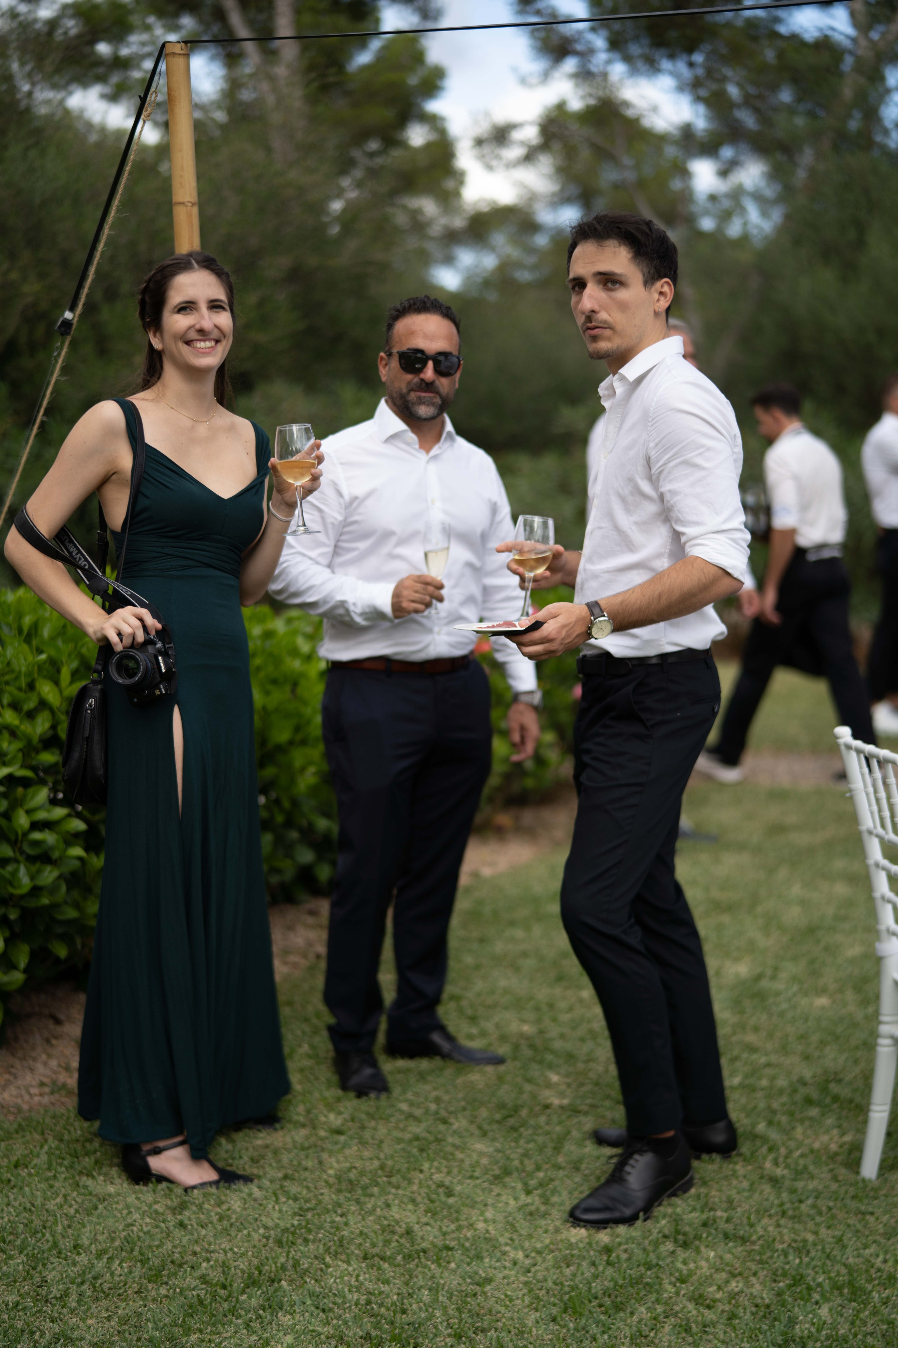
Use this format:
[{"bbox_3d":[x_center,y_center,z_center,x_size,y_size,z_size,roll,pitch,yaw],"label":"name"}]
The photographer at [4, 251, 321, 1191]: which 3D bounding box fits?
[{"bbox_3d":[-0.545,0.078,3.602,0.580,1.740,0.460,-5,8,-37],"label":"photographer"}]

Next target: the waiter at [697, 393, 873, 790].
[{"bbox_3d":[1.443,-0.385,7.965,0.720,1.681,0.500,4,7,34],"label":"waiter"}]

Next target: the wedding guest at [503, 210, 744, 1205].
[{"bbox_3d":[0.328,0.068,3.429,0.460,1.780,0.500,-3,6,-18],"label":"wedding guest"}]

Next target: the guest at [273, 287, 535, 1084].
[{"bbox_3d":[-0.092,0.041,4.098,0.580,1.698,0.420,-3,7,-20],"label":"guest"}]

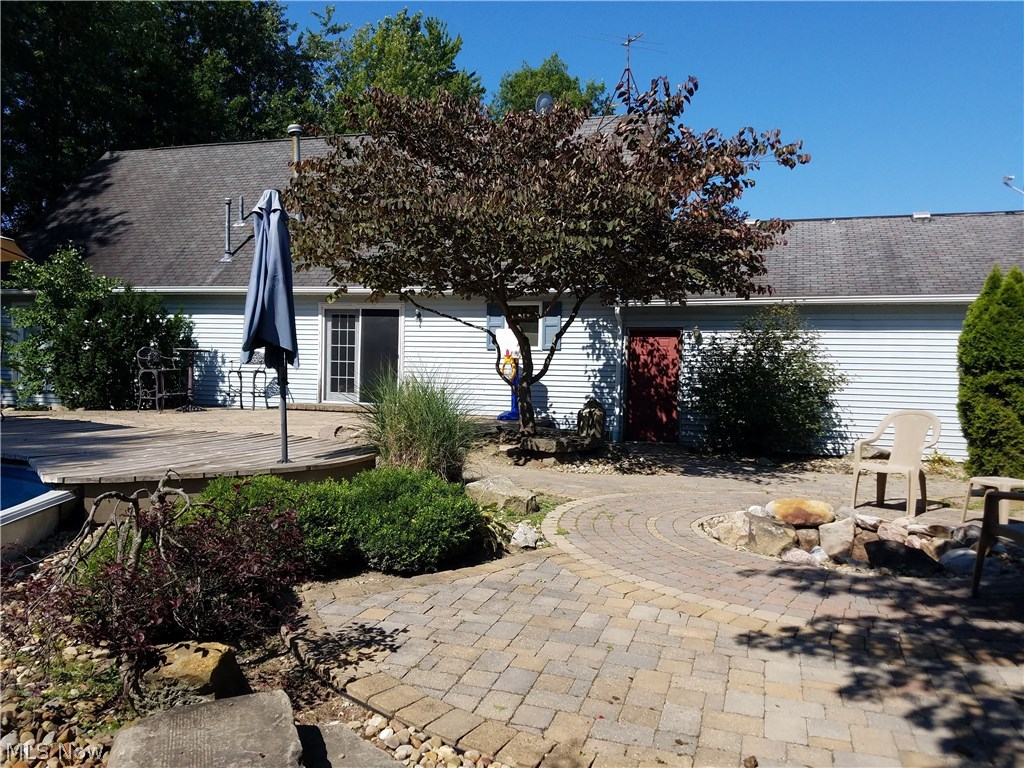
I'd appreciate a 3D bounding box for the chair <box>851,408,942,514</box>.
[{"bbox_3d":[3.550,0.728,7.100,0.600,0.900,0.600,1,1,-41],"label":"chair"}]

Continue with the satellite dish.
[{"bbox_3d":[0.803,-6.897,19.000,0.520,0.580,0.350,1,1,-9],"label":"satellite dish"}]

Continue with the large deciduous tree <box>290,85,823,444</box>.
[{"bbox_3d":[0.485,-1.632,10.500,6.700,4.800,5.600,2,1,17],"label":"large deciduous tree"}]

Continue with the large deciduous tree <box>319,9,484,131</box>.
[{"bbox_3d":[-4.681,-7.443,32.000,8.000,16.000,8.000,1,1,0],"label":"large deciduous tree"}]

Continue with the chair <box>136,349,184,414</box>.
[{"bbox_3d":[-6.481,-0.067,14.100,0.580,1.150,0.560,2,1,22],"label":"chair"}]

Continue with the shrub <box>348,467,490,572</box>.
[{"bbox_3d":[-0.627,0.831,5.100,0.950,0.580,0.950,1,1,0],"label":"shrub"}]

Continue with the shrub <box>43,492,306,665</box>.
[{"bbox_3d":[-1.602,0.832,3.650,1.220,0.640,1.000,1,1,0],"label":"shrub"}]

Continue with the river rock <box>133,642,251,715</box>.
[{"bbox_3d":[-1.221,1.093,2.930,0.420,0.180,0.300,1,1,-6],"label":"river rock"}]

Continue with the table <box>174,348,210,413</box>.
[{"bbox_3d":[-6.042,-0.063,14.500,0.700,1.170,0.700,2,1,17],"label":"table"}]

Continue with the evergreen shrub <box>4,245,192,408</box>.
[{"bbox_3d":[-8.441,-1.200,15.700,3.700,3.300,2.600,2,1,17],"label":"evergreen shrub"}]

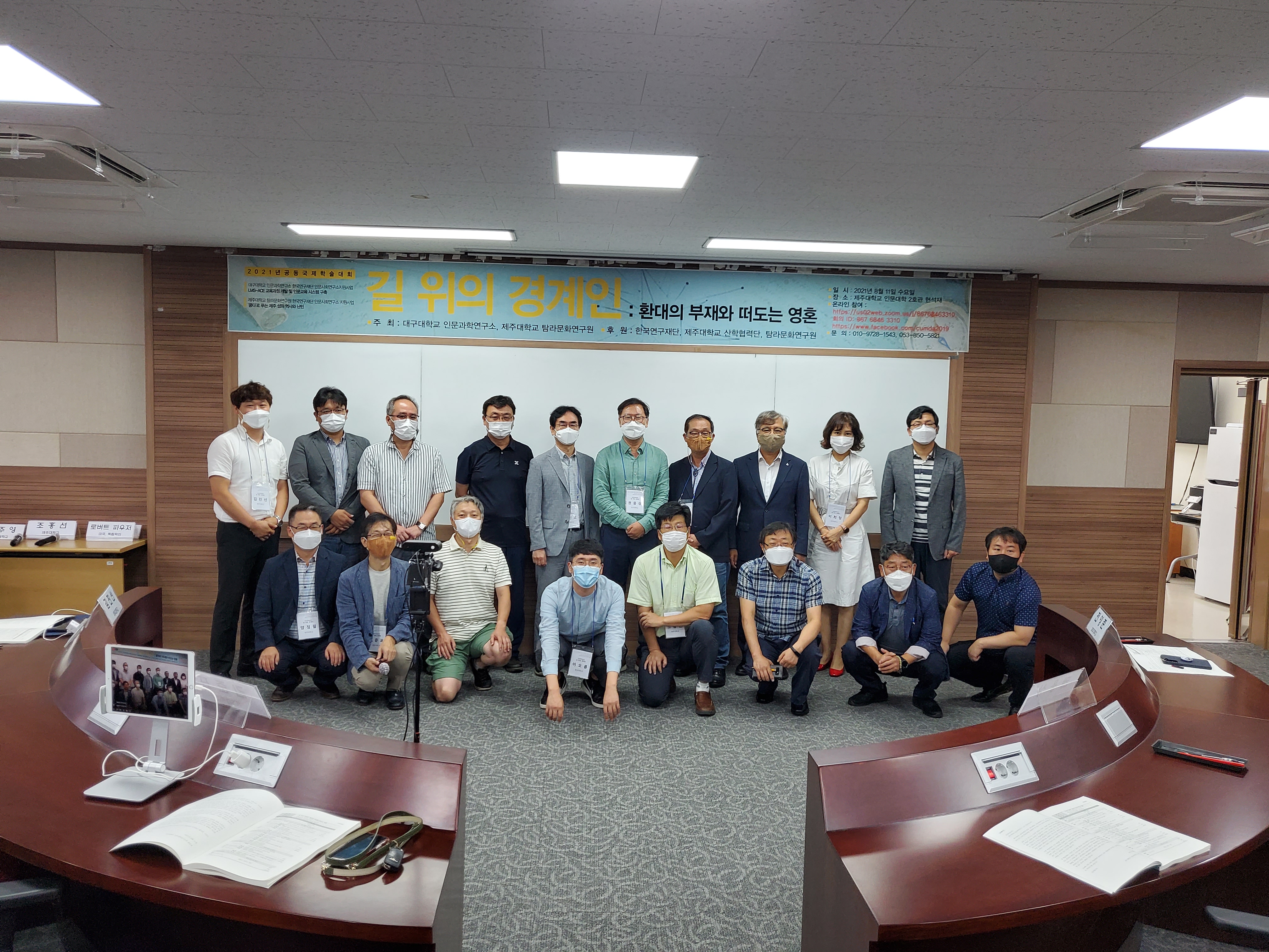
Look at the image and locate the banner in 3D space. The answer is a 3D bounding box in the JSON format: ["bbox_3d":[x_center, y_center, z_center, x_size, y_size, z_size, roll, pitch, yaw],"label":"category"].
[{"bbox_3d":[-0.171,-1.149,6.412,5.000,0.495,0.020,1,4,-4],"label":"banner"}]

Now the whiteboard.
[{"bbox_3d":[-0.229,-0.252,6.558,4.860,1.230,0.040,1,4,-4],"label":"whiteboard"}]

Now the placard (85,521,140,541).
[{"bbox_3d":[-3.387,0.363,6.183,0.305,0.120,0.066,1,4,-4],"label":"placard"}]

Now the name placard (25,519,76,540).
[{"bbox_3d":[-3.794,0.351,6.225,0.315,0.120,0.066,1,4,-4],"label":"name placard"}]

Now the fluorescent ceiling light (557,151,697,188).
[{"bbox_3d":[-0.036,-1.305,4.002,0.600,0.060,0.600,1,4,-4],"label":"fluorescent ceiling light"}]

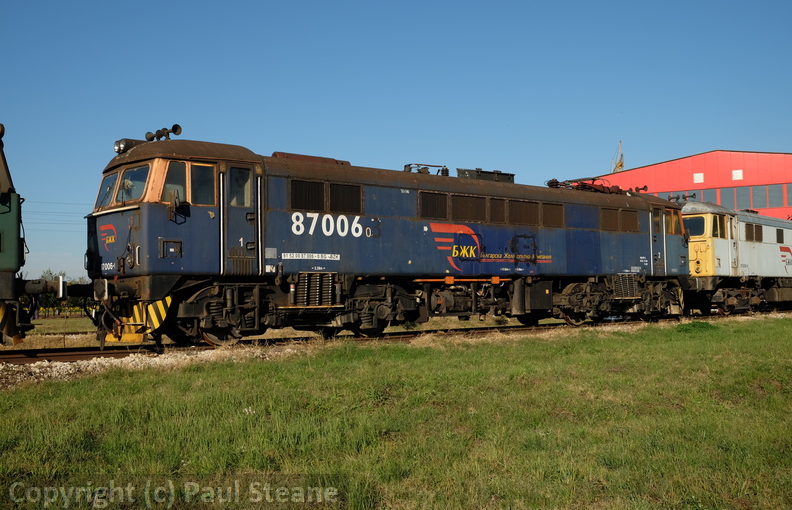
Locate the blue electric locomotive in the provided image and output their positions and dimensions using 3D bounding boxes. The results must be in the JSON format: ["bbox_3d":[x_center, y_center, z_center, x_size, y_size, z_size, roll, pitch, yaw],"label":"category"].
[{"bbox_3d":[1.486,-0.213,18.757,17.600,3.980,2.680,1,-4,-41],"label":"blue electric locomotive"}]

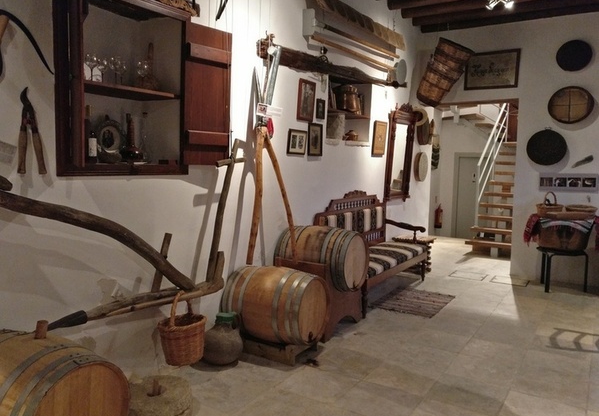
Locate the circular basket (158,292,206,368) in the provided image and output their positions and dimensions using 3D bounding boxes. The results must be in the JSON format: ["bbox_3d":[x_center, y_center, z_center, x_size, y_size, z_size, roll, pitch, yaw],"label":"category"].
[{"bbox_3d":[-0.741,0.740,3.069,0.292,0.445,0.292,2,6,0],"label":"circular basket"}]

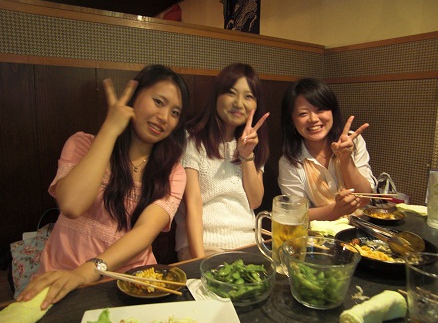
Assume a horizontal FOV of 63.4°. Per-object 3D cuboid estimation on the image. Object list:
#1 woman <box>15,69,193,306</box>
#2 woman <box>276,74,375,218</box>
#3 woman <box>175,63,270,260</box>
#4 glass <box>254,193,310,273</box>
[{"bbox_3d":[-0.209,0.327,0.901,0.500,1.161,0.670,-3,10,-24],"label":"woman"},{"bbox_3d":[0.369,0.292,1.204,0.460,1.157,0.670,0,9,-5],"label":"woman"},{"bbox_3d":[0.093,0.281,1.132,0.440,1.192,0.680,-1,9,-14],"label":"woman"},{"bbox_3d":[0.146,0.172,0.832,0.127,0.163,0.085,0,9,-9],"label":"glass"}]

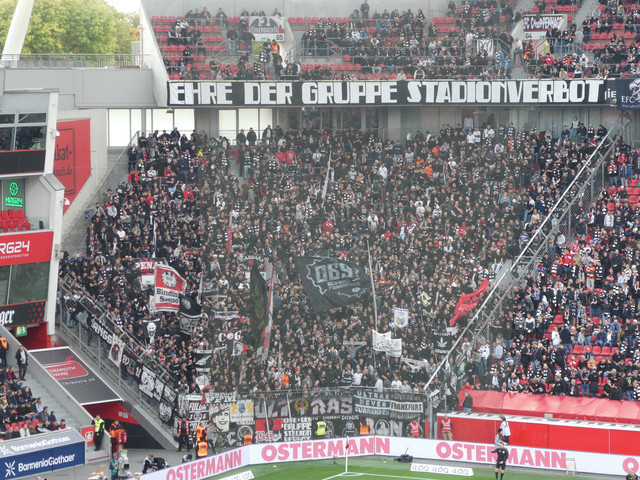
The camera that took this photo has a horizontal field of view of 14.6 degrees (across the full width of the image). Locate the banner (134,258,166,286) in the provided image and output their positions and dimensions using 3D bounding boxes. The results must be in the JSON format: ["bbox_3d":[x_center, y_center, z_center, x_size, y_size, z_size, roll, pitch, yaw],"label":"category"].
[{"bbox_3d":[-9.162,1.703,134.910,1.750,1.450,0.120,-1,4,-20],"label":"banner"}]

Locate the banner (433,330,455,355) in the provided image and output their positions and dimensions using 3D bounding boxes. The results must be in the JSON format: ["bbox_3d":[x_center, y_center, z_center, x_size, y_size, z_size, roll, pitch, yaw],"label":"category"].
[{"bbox_3d":[6.226,5.168,125.840,1.100,1.150,0.100,1,4,12],"label":"banner"}]

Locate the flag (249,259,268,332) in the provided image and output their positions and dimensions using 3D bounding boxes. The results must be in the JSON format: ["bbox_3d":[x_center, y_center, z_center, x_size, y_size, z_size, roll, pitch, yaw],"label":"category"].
[{"bbox_3d":[-3.029,2.782,122.919,1.000,3.500,0.350,-1,4,-17],"label":"flag"}]

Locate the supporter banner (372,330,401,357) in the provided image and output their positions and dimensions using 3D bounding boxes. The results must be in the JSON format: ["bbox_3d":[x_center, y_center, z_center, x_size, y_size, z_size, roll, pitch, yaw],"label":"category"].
[{"bbox_3d":[3.583,5.494,132.500,1.580,1.380,0.200,0,4,0],"label":"supporter banner"}]

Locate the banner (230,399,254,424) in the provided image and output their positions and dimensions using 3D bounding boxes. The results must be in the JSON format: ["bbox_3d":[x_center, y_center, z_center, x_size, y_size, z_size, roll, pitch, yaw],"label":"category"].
[{"bbox_3d":[-3.738,8.273,120.400,1.220,1.150,0.080,-1,4,-18],"label":"banner"}]

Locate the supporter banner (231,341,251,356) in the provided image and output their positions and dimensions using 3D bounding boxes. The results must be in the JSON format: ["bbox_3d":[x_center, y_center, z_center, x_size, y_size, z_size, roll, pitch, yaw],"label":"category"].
[{"bbox_3d":[-4.039,5.512,126.800,1.050,0.800,0.080,-1,4,-12],"label":"supporter banner"}]

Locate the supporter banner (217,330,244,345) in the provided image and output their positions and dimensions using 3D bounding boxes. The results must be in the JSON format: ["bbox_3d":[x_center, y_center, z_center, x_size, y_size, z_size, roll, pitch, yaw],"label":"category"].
[{"bbox_3d":[-4.634,4.992,127.800,1.330,0.650,0.080,-1,4,-17],"label":"supporter banner"}]

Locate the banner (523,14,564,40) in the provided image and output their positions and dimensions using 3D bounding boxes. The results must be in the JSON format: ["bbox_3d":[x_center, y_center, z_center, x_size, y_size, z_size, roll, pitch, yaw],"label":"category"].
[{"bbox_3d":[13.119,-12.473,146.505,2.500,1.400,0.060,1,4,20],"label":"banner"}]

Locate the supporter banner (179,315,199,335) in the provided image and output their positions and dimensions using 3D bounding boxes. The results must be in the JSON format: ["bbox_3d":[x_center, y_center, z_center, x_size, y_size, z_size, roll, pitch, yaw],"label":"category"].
[{"bbox_3d":[-6.720,4.318,127.560,1.000,1.000,0.200,-1,4,-12],"label":"supporter banner"}]

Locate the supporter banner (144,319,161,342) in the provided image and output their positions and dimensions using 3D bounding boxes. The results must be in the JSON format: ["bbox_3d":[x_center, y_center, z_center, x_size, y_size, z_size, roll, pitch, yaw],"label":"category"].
[{"bbox_3d":[-8.509,4.608,126.800,0.860,1.200,0.080,-2,4,-22],"label":"supporter banner"}]

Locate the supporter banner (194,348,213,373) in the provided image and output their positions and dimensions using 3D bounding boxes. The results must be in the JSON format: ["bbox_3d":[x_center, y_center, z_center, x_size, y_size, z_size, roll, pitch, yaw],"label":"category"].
[{"bbox_3d":[-5.792,5.991,124.100,0.920,1.150,0.100,-1,4,-15],"label":"supporter banner"}]

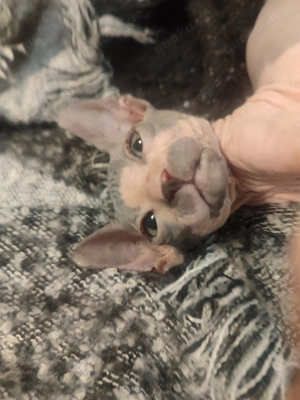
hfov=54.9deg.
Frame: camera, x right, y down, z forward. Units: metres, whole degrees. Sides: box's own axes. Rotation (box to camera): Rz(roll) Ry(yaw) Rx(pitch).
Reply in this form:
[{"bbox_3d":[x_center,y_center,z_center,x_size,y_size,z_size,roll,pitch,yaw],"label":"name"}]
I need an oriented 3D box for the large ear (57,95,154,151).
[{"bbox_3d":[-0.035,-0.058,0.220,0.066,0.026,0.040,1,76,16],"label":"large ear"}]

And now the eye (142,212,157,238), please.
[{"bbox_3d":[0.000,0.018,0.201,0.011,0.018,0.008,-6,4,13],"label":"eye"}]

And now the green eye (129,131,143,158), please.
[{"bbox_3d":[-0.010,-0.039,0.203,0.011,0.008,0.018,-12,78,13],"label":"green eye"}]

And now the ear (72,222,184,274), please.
[{"bbox_3d":[-0.016,0.036,0.215,0.078,0.036,0.026,0,9,15],"label":"ear"}]

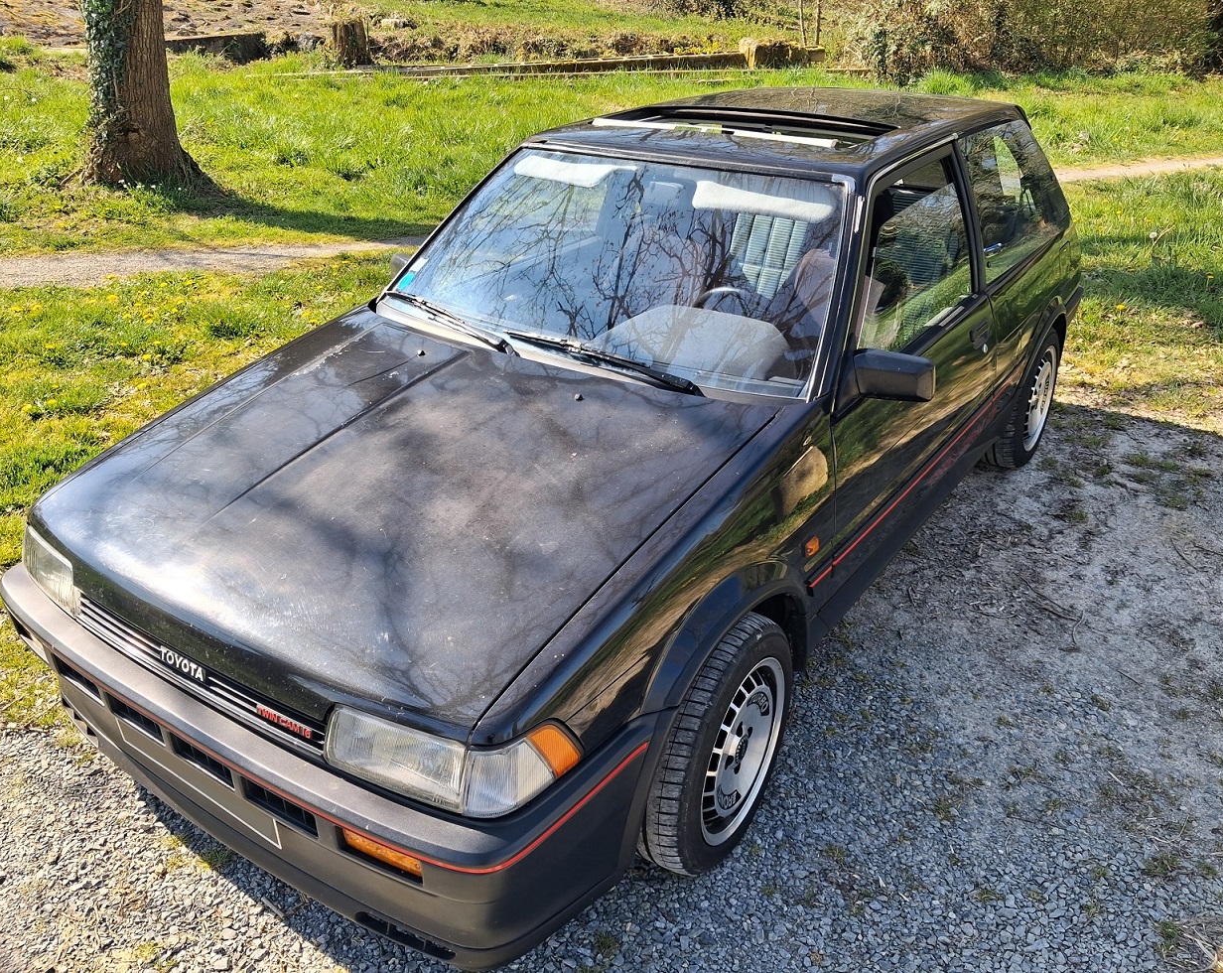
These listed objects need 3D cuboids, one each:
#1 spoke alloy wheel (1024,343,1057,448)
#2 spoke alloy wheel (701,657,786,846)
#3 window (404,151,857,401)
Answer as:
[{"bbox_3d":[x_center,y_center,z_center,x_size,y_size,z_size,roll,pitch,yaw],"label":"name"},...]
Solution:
[{"bbox_3d":[1.612,-0.362,4.007,0.170,0.417,0.417,17,32,31],"label":"spoke alloy wheel"},{"bbox_3d":[0.219,0.552,2.232,0.170,0.417,0.417,16,31,28],"label":"spoke alloy wheel"},{"bbox_3d":[0.021,-0.639,2.678,1.330,0.100,0.610,17,72,31],"label":"window"}]

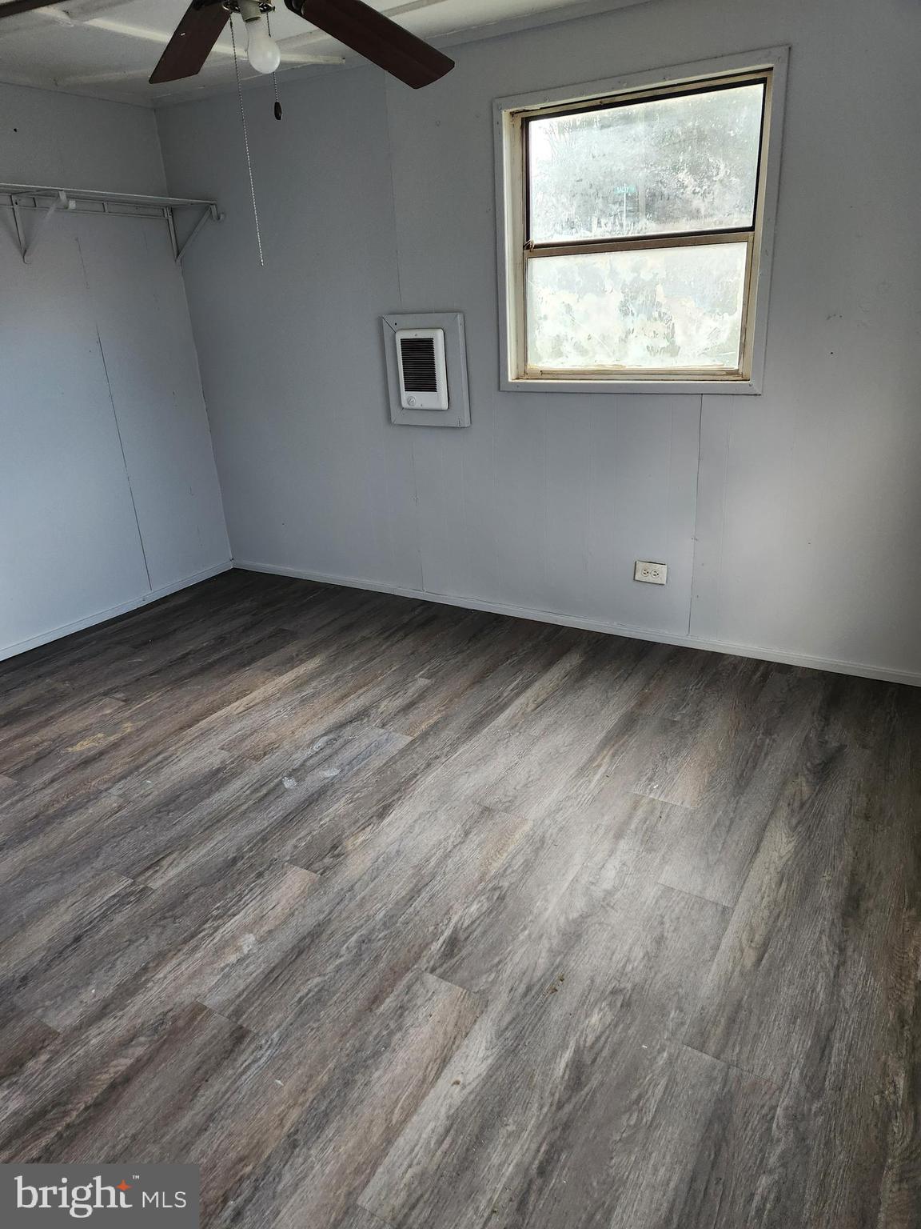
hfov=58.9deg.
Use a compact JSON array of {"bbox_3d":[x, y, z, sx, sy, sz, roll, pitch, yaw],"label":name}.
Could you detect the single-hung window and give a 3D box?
[{"bbox_3d":[0.573,-1.260,2.782,0.971,0.971,0.100,10,25,29],"label":"single-hung window"}]

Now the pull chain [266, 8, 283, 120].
[{"bbox_3d":[-0.364,-1.074,1.599,0.014,0.184,0.014,10,25,29],"label":"pull chain"}]

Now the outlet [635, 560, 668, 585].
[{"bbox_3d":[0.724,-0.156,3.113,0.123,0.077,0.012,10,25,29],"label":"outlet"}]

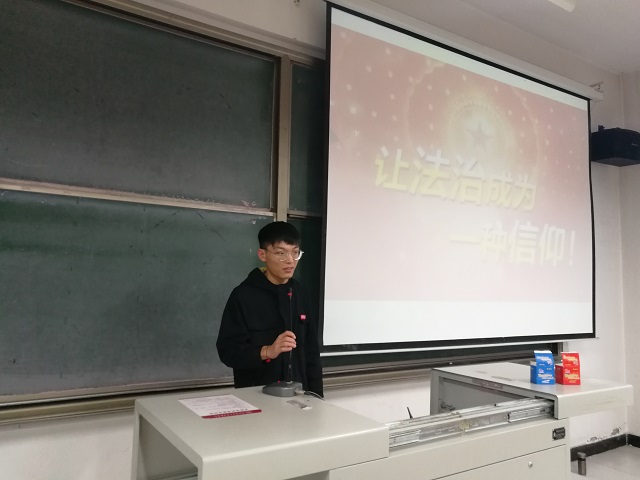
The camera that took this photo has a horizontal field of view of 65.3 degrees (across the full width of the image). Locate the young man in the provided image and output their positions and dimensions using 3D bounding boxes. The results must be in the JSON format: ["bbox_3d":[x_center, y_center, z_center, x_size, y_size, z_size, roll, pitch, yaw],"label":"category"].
[{"bbox_3d":[-0.234,0.772,2.216,0.530,1.720,0.420,4,-6,-29],"label":"young man"}]

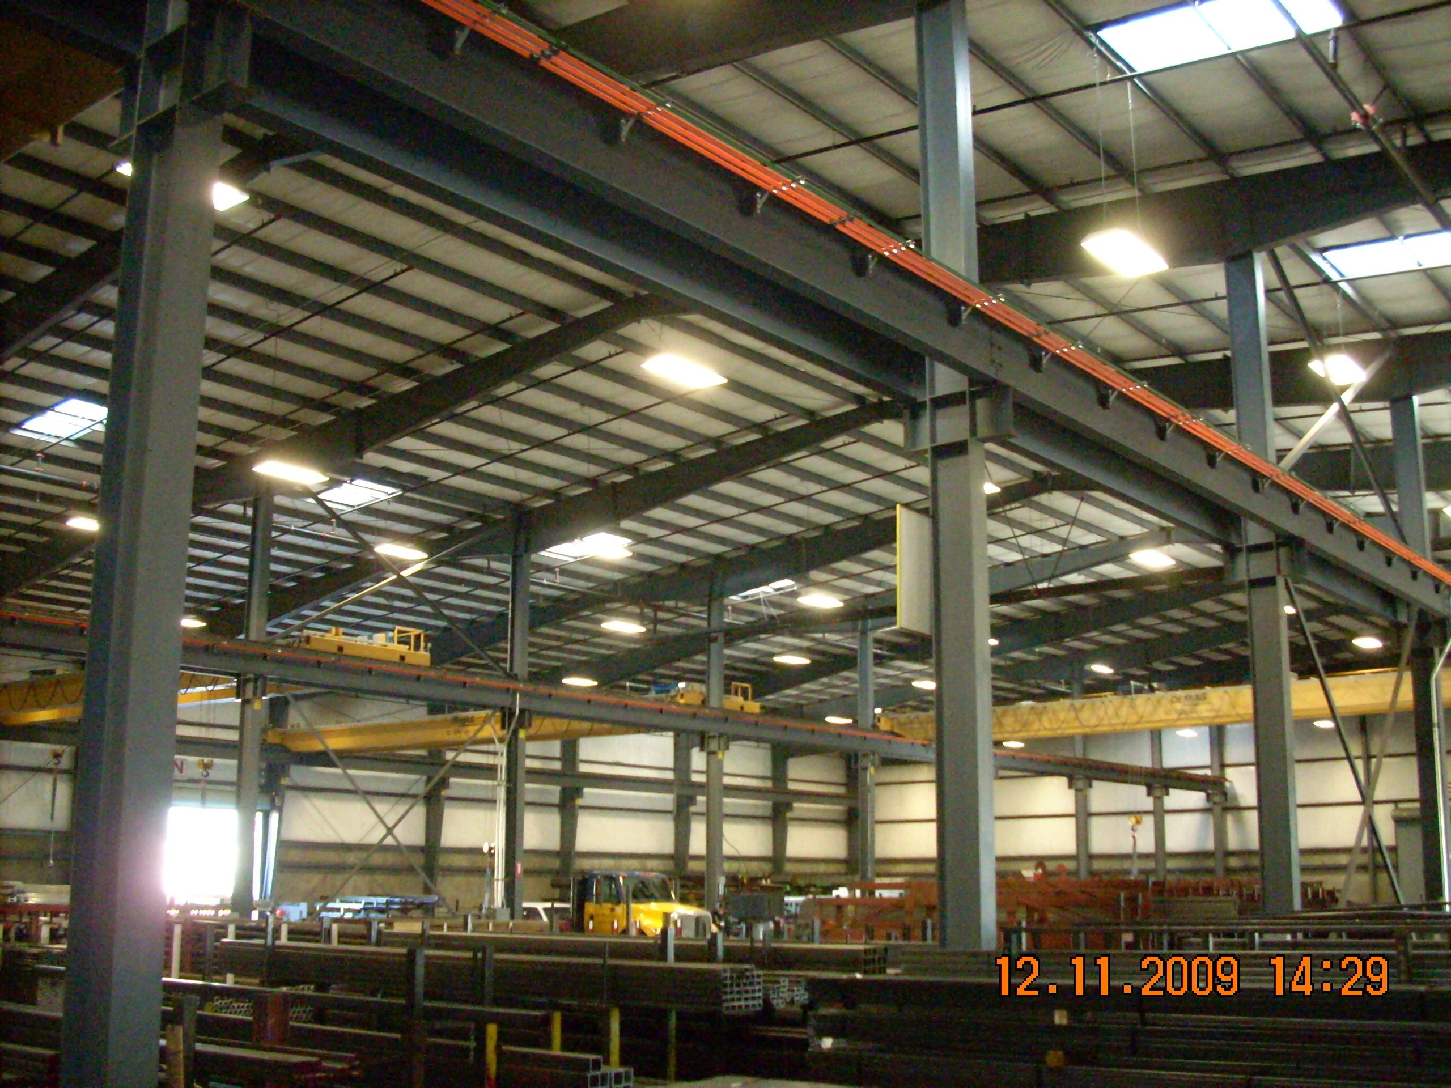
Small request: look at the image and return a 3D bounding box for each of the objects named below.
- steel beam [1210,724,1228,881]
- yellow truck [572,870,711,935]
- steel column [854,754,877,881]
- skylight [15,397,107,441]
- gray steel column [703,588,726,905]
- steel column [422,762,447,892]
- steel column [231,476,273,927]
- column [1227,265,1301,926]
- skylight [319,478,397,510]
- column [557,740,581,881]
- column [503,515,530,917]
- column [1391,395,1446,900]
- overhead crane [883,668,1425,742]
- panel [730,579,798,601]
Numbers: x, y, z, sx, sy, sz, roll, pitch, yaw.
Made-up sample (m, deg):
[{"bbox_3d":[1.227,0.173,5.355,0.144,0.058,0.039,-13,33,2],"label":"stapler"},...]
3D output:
[{"bbox_3d":[23.175,12.874,72.767,0.420,10.600,0.270,-10,-16,38],"label":"steel beam"},{"bbox_3d":[-3.117,10.602,43.500,6.000,2.800,2.450,-10,-16,38],"label":"yellow truck"},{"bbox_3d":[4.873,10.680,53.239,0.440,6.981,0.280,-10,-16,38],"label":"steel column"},{"bbox_3d":[-13.569,-2.524,31.939,2.400,0.100,1.220,-15,-19,36],"label":"skylight"},{"bbox_3d":[-0.322,7.088,47.385,0.440,11.540,0.280,-10,-16,38],"label":"gray steel column"},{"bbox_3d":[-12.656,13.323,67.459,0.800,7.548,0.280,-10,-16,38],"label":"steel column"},{"bbox_3d":[-10.653,4.245,34.764,0.440,11.433,0.280,-10,-16,38],"label":"steel column"},{"bbox_3d":[7.351,1.294,20.991,0.440,11.605,0.280,-10,-16,38],"label":"column"},{"bbox_3d":[-8.900,-1.253,37.724,2.400,0.100,1.220,-15,-19,36],"label":"skylight"},{"bbox_3d":[-6.861,12.281,68.137,1.100,9.900,0.280,-10,-16,38],"label":"column"},{"bbox_3d":[-5.180,5.056,38.179,0.420,11.200,0.270,-10,-16,38],"label":"column"},{"bbox_3d":[12.523,2.694,27.650,0.440,11.627,0.280,-10,-16,38],"label":"column"},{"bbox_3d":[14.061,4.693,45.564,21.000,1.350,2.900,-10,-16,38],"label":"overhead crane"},{"bbox_3d":[1.021,1.579,54.617,2.950,0.080,1.300,-15,-19,37],"label":"panel"}]

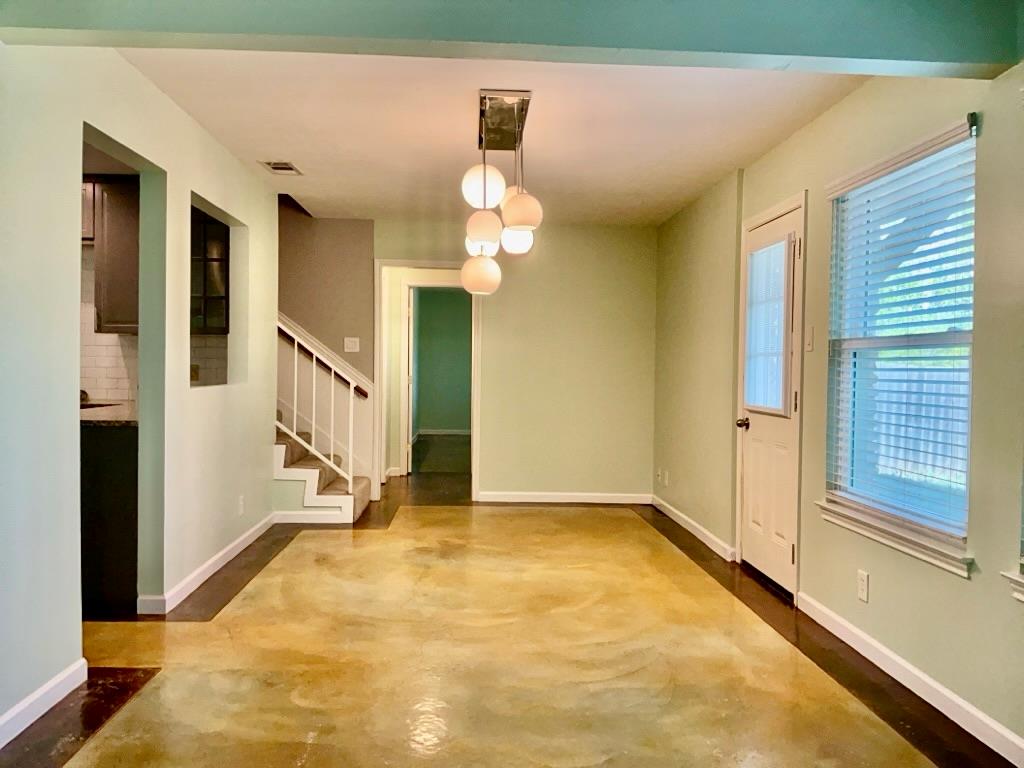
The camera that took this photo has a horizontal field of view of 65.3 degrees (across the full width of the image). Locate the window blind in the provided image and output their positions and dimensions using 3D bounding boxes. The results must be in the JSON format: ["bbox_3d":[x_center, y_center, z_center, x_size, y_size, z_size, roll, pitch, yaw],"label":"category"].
[{"bbox_3d":[1.520,-0.166,3.227,0.055,1.373,1.049,1,2,-3],"label":"window blind"}]

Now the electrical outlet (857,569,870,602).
[{"bbox_3d":[1.487,0.859,3.383,0.010,0.120,0.078,1,2,-3],"label":"electrical outlet"}]

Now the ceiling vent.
[{"bbox_3d":[-1.482,-1.376,5.131,0.205,0.020,0.365,1,2,-3],"label":"ceiling vent"}]

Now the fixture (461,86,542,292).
[{"bbox_3d":[-0.063,-0.890,4.040,0.385,0.890,0.980,1,2,-3],"label":"fixture"}]

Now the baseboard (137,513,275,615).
[{"bbox_3d":[-1.767,1.016,4.872,0.135,0.100,2.178,1,2,-3],"label":"baseboard"}]

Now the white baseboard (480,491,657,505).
[{"bbox_3d":[0.468,0.992,6.967,1.537,0.096,0.016,1,2,-3],"label":"white baseboard"}]

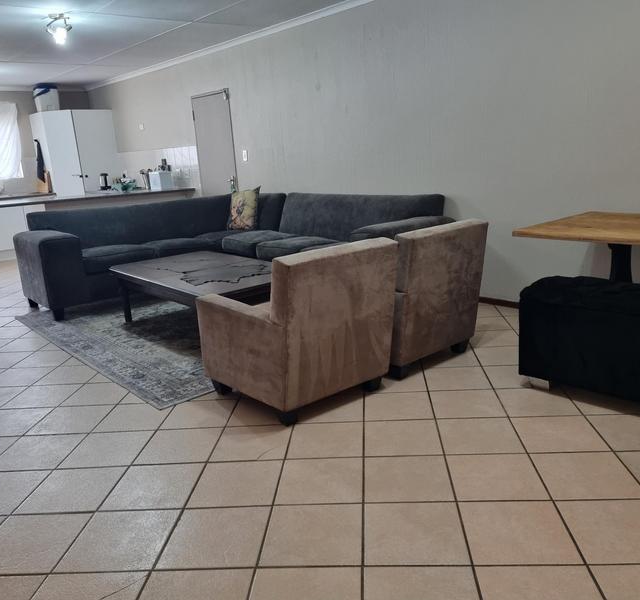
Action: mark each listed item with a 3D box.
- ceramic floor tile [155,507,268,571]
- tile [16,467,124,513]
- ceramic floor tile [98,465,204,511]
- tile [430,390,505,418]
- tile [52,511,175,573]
[{"bbox_3d":[-0.366,0.846,2.141,0.343,0.010,0.343,-3,14,5],"label":"ceramic floor tile"},{"bbox_3d":[-1.014,0.783,2.487,0.331,0.010,0.331,-3,14,5],"label":"tile"},{"bbox_3d":[-0.675,0.765,2.458,0.331,0.010,0.331,-3,14,5],"label":"ceramic floor tile"},{"bbox_3d":[0.722,0.517,2.957,0.331,0.010,0.331,-3,14,5],"label":"tile"},{"bbox_3d":[-0.712,0.866,2.167,0.343,0.010,0.343,-3,14,5],"label":"tile"}]

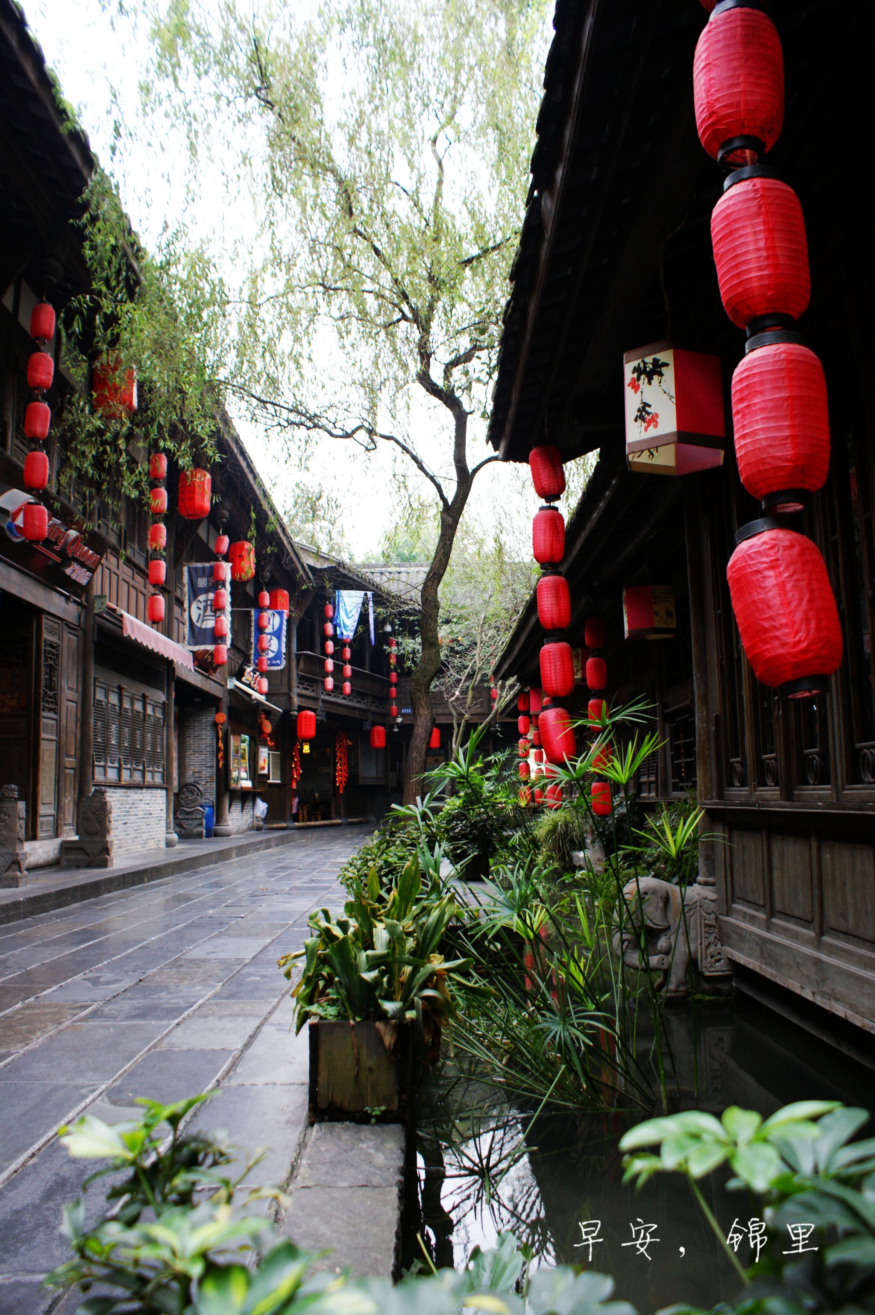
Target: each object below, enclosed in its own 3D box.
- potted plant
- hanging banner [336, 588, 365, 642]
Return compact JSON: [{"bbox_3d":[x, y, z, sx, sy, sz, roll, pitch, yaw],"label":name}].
[{"bbox_3d":[-0.188,1.050,3.250,0.640,0.770,0.560,-1,-8,-1],"label":"potted plant"},{"bbox_3d":[-2.214,-1.081,25.000,0.750,1.300,0.130,0,-8,-6],"label":"hanging banner"}]

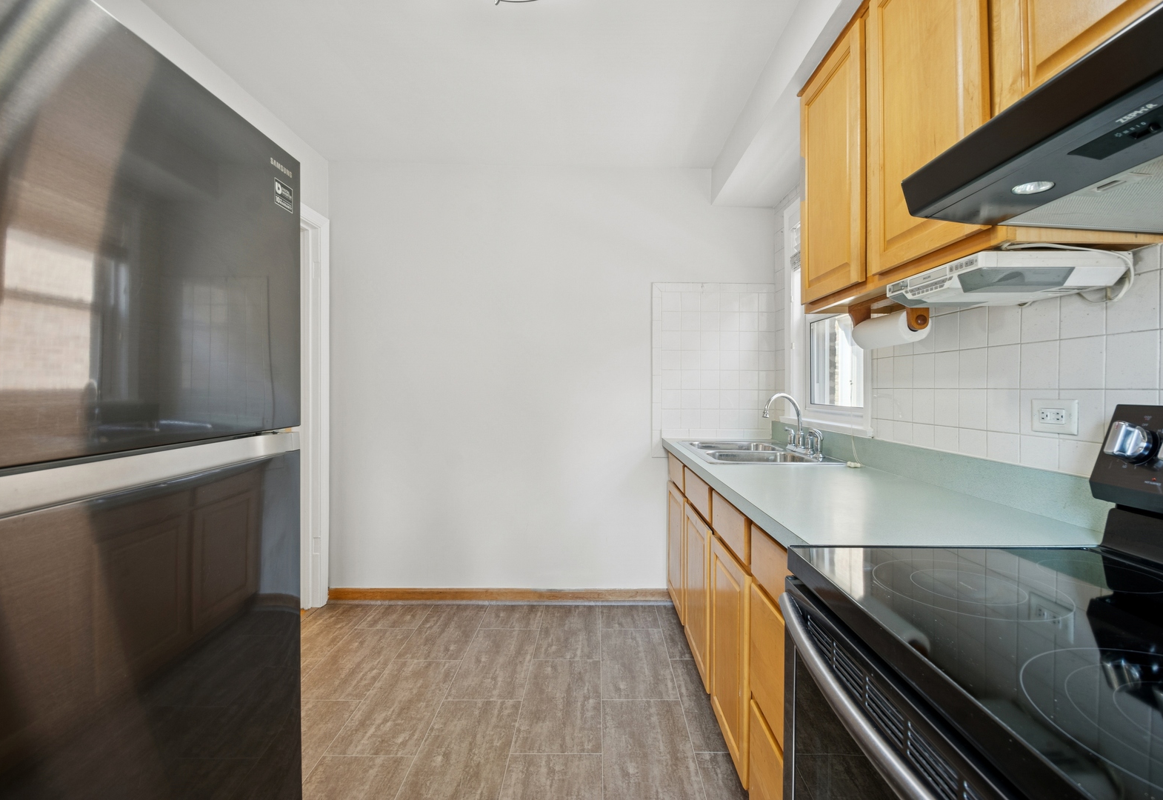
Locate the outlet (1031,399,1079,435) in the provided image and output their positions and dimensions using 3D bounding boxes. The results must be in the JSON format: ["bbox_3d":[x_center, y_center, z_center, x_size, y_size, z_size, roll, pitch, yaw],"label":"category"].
[{"bbox_3d":[1.034,0.037,1.100,0.010,0.073,0.112,0,1,1],"label":"outlet"}]

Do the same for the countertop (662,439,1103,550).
[{"bbox_3d":[0.710,0.250,1.806,0.603,0.040,1.924,0,1,1],"label":"countertop"}]

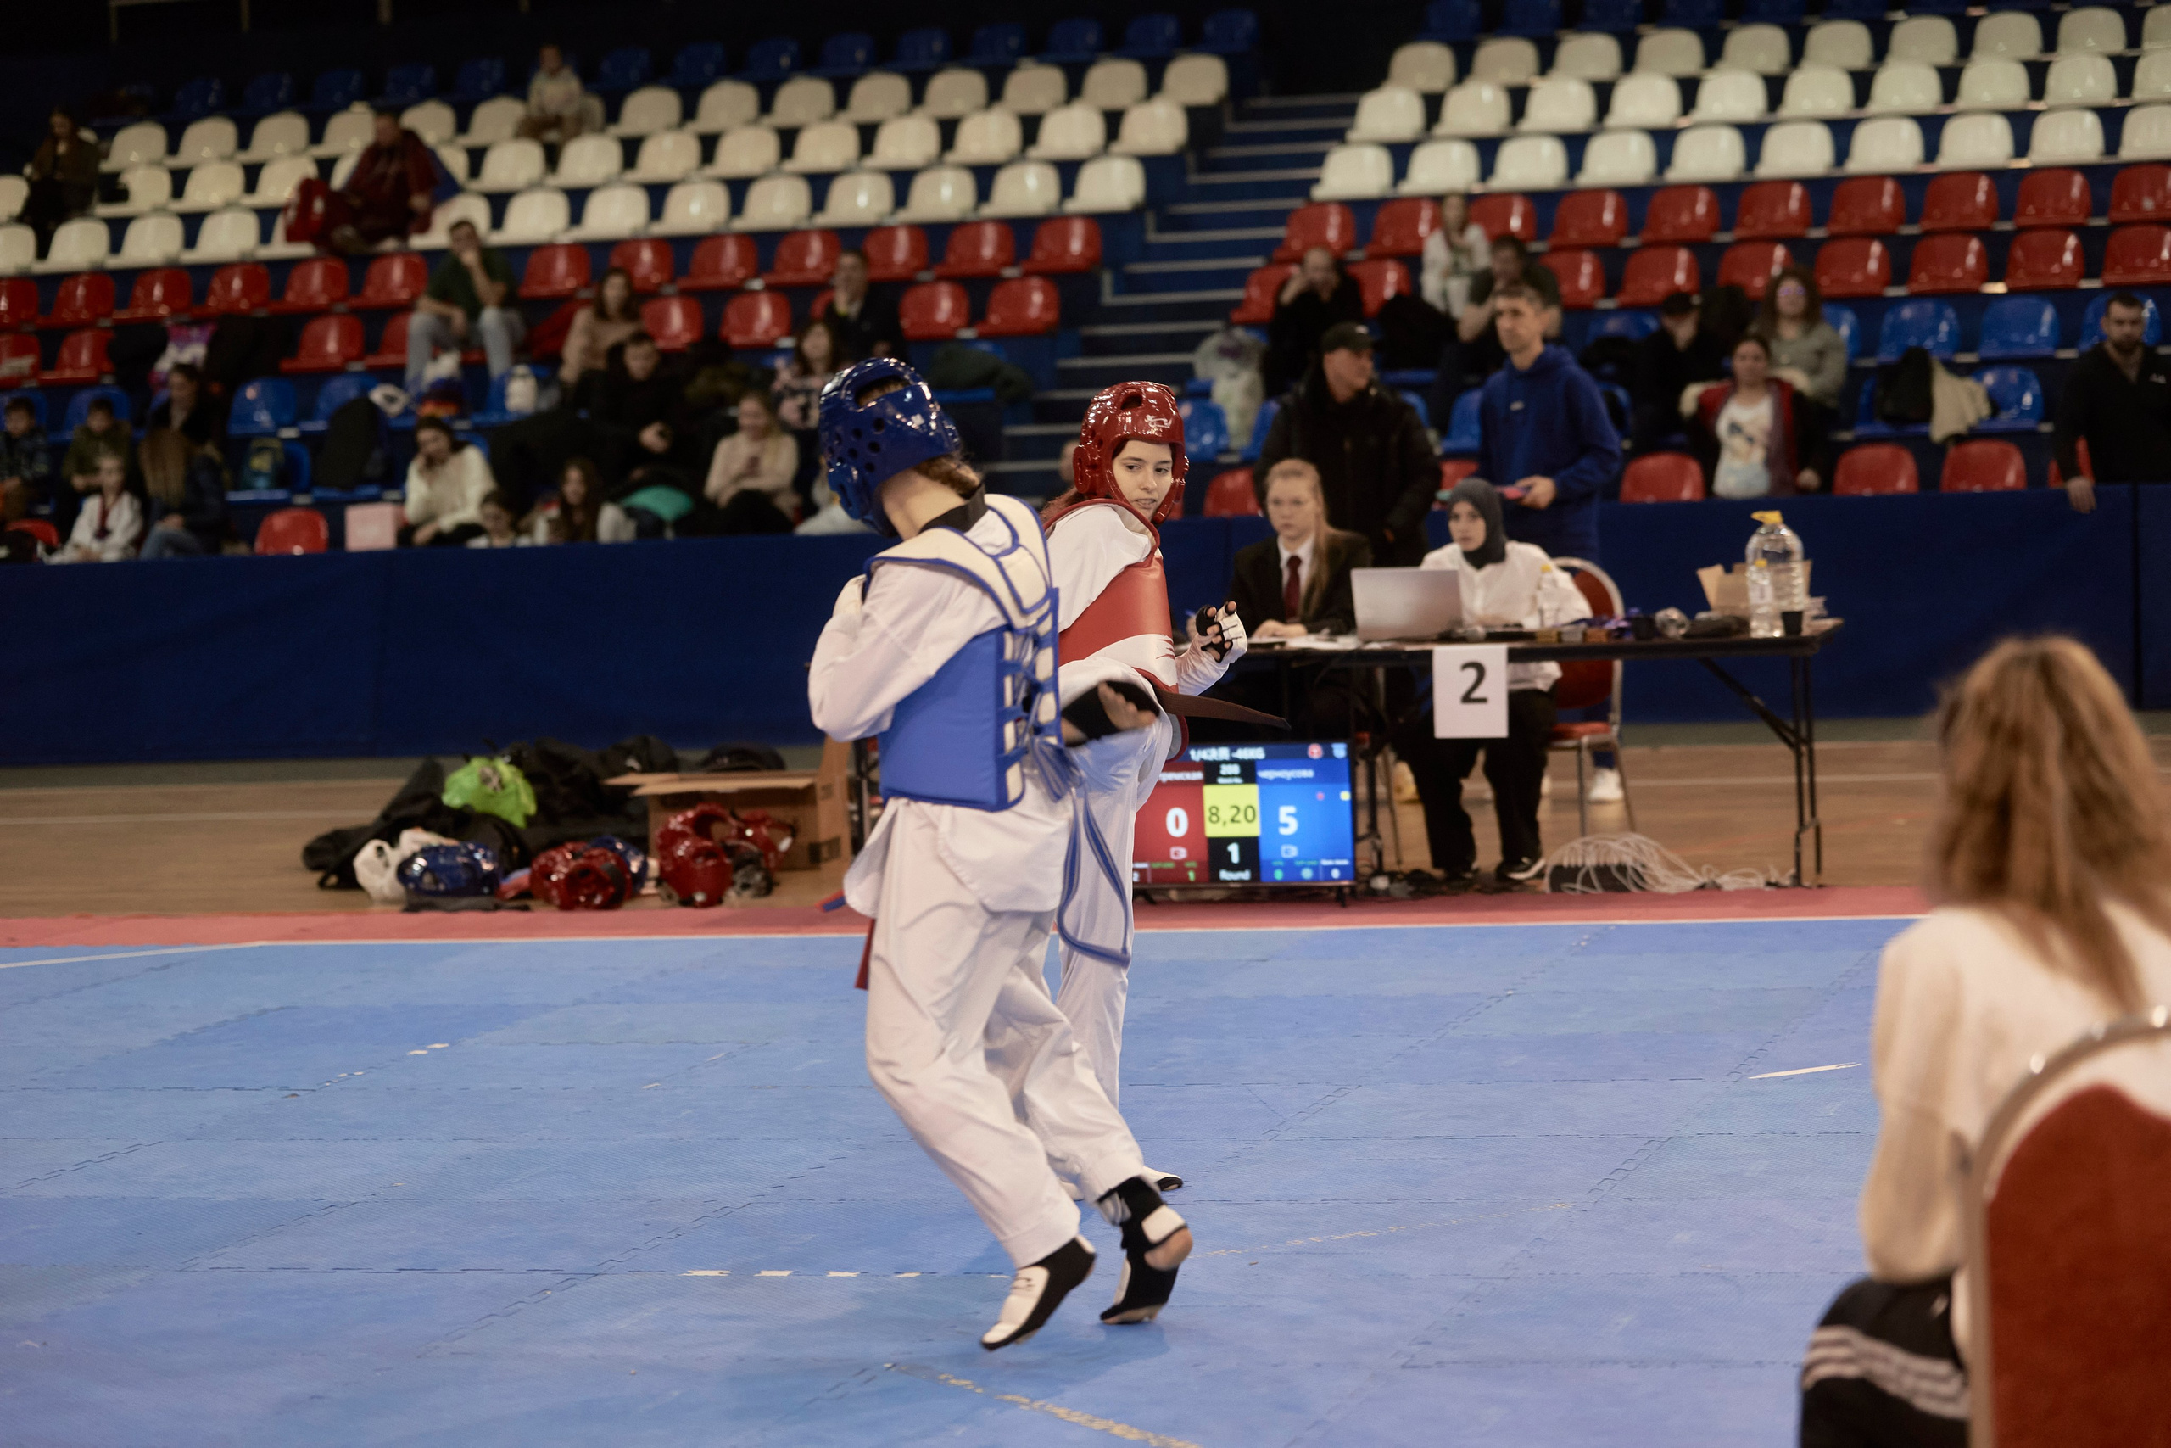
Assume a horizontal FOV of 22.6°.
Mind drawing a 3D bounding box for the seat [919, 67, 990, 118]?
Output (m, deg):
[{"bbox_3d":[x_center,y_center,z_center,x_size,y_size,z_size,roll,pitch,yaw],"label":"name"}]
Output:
[{"bbox_3d":[-0.768,-3.602,31.045,0.390,0.302,0.365,-1,4,16],"label":"seat"}]

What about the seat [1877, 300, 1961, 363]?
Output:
[{"bbox_3d":[3.843,-1.807,25.052,0.390,0.302,0.365,-1,4,16],"label":"seat"}]

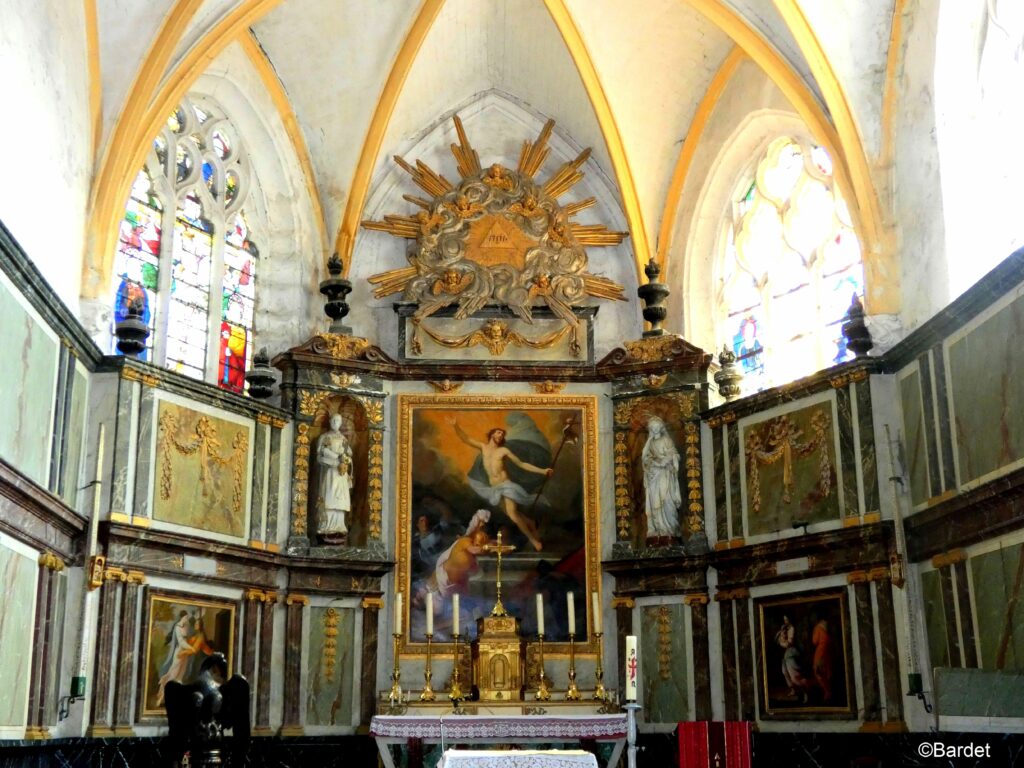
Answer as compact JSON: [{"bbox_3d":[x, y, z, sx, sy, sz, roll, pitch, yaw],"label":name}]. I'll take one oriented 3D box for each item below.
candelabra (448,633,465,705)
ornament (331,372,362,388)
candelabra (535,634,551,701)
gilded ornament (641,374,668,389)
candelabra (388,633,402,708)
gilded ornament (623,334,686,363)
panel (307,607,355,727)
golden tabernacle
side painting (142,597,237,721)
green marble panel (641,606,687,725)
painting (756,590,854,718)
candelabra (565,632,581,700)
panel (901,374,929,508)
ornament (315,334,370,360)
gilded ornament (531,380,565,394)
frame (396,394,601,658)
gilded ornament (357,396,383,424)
[{"bbox_3d":[-0.579,2.936,13.211,0.158,0.676,0.158,1,-15,-4],"label":"candelabra"},{"bbox_3d":[-1.791,-0.034,13.750,0.310,0.135,0.100,8,-18,-28],"label":"ornament"},{"bbox_3d":[0.313,2.843,12.758,0.140,0.660,0.140,0,-16,0],"label":"candelabra"},{"bbox_3d":[1.557,-0.027,13.850,0.280,0.130,0.100,-9,-18,28],"label":"gilded ornament"},{"bbox_3d":[-1.160,2.840,12.759,0.140,0.660,0.140,0,-16,0],"label":"candelabra"},{"bbox_3d":[1.555,-0.386,13.905,0.680,0.230,0.180,-9,-18,28],"label":"gilded ornament"},{"bbox_3d":[-1.901,2.978,13.422,0.490,1.213,0.048,7,-17,-26],"label":"panel"},{"bbox_3d":[-0.139,2.860,13.267,0.538,0.843,0.399,1,-15,-4],"label":"golden tabernacle"},{"bbox_3d":[-2.942,2.510,11.648,0.080,1.055,1.017,-10,-18,31],"label":"side painting"},{"bbox_3d":[1.627,2.976,13.543,0.500,1.230,0.048,-9,-17,27],"label":"green marble panel"},{"bbox_3d":[2.707,2.531,11.828,0.080,1.102,1.089,10,-18,-31],"label":"painting"},{"bbox_3d":[0.634,2.954,13.302,0.158,0.676,0.158,1,-15,-4],"label":"candelabra"},{"bbox_3d":[3.671,0.491,11.585,0.048,1.185,0.388,1,-15,-5],"label":"panel"},{"bbox_3d":[-1.889,-0.420,14.224,0.544,0.193,0.209,7,-17,-26],"label":"ornament"},{"bbox_3d":[0.388,0.039,13.955,0.370,0.145,0.110,0,-16,0],"label":"gilded ornament"},{"bbox_3d":[-0.142,1.469,13.551,2.103,2.778,0.120,0,-16,0],"label":"frame"},{"bbox_3d":[-1.580,0.299,14.307,0.280,0.280,0.067,7,-17,-26],"label":"gilded ornament"}]

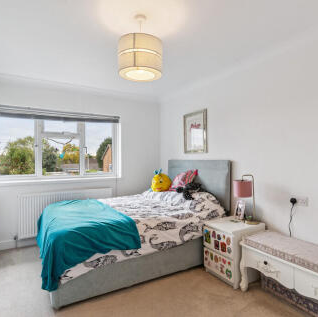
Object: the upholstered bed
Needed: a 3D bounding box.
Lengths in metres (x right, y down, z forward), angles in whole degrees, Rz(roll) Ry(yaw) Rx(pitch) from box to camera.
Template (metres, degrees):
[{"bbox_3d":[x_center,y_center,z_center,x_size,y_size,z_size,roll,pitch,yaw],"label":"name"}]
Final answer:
[{"bbox_3d":[-0.293,0.640,2.878,1.999,1.220,1.360,0,0,-30],"label":"upholstered bed"}]

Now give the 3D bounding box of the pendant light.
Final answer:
[{"bbox_3d":[-0.149,-0.910,1.820,0.350,0.460,0.350,0,0,0],"label":"pendant light"}]

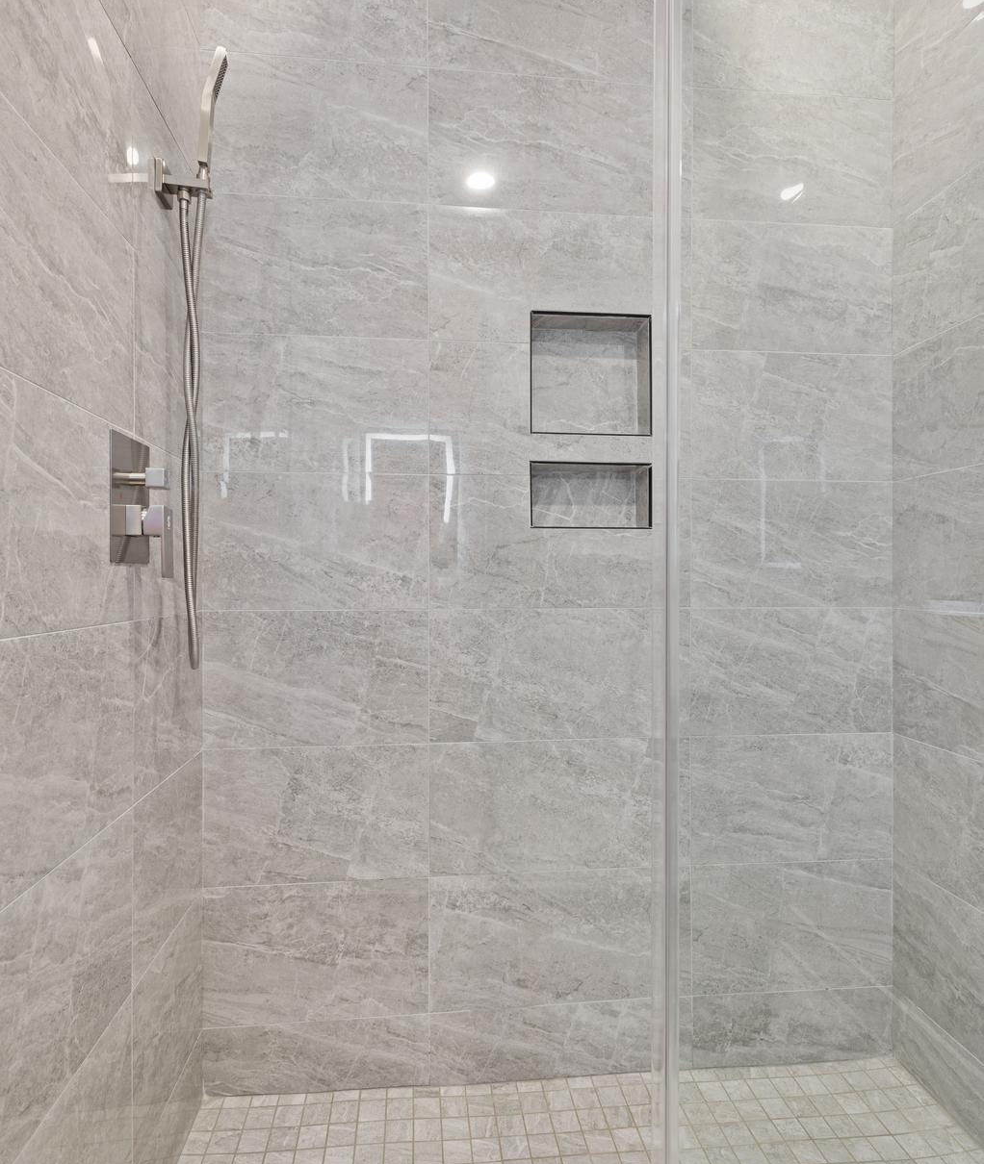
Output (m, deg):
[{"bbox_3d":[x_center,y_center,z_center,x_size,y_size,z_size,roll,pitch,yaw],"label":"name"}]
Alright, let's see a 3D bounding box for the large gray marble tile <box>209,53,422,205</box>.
[{"bbox_3d":[-0.389,-1.009,1.558,0.491,0.305,0.010,0,0,-6],"label":"large gray marble tile"}]

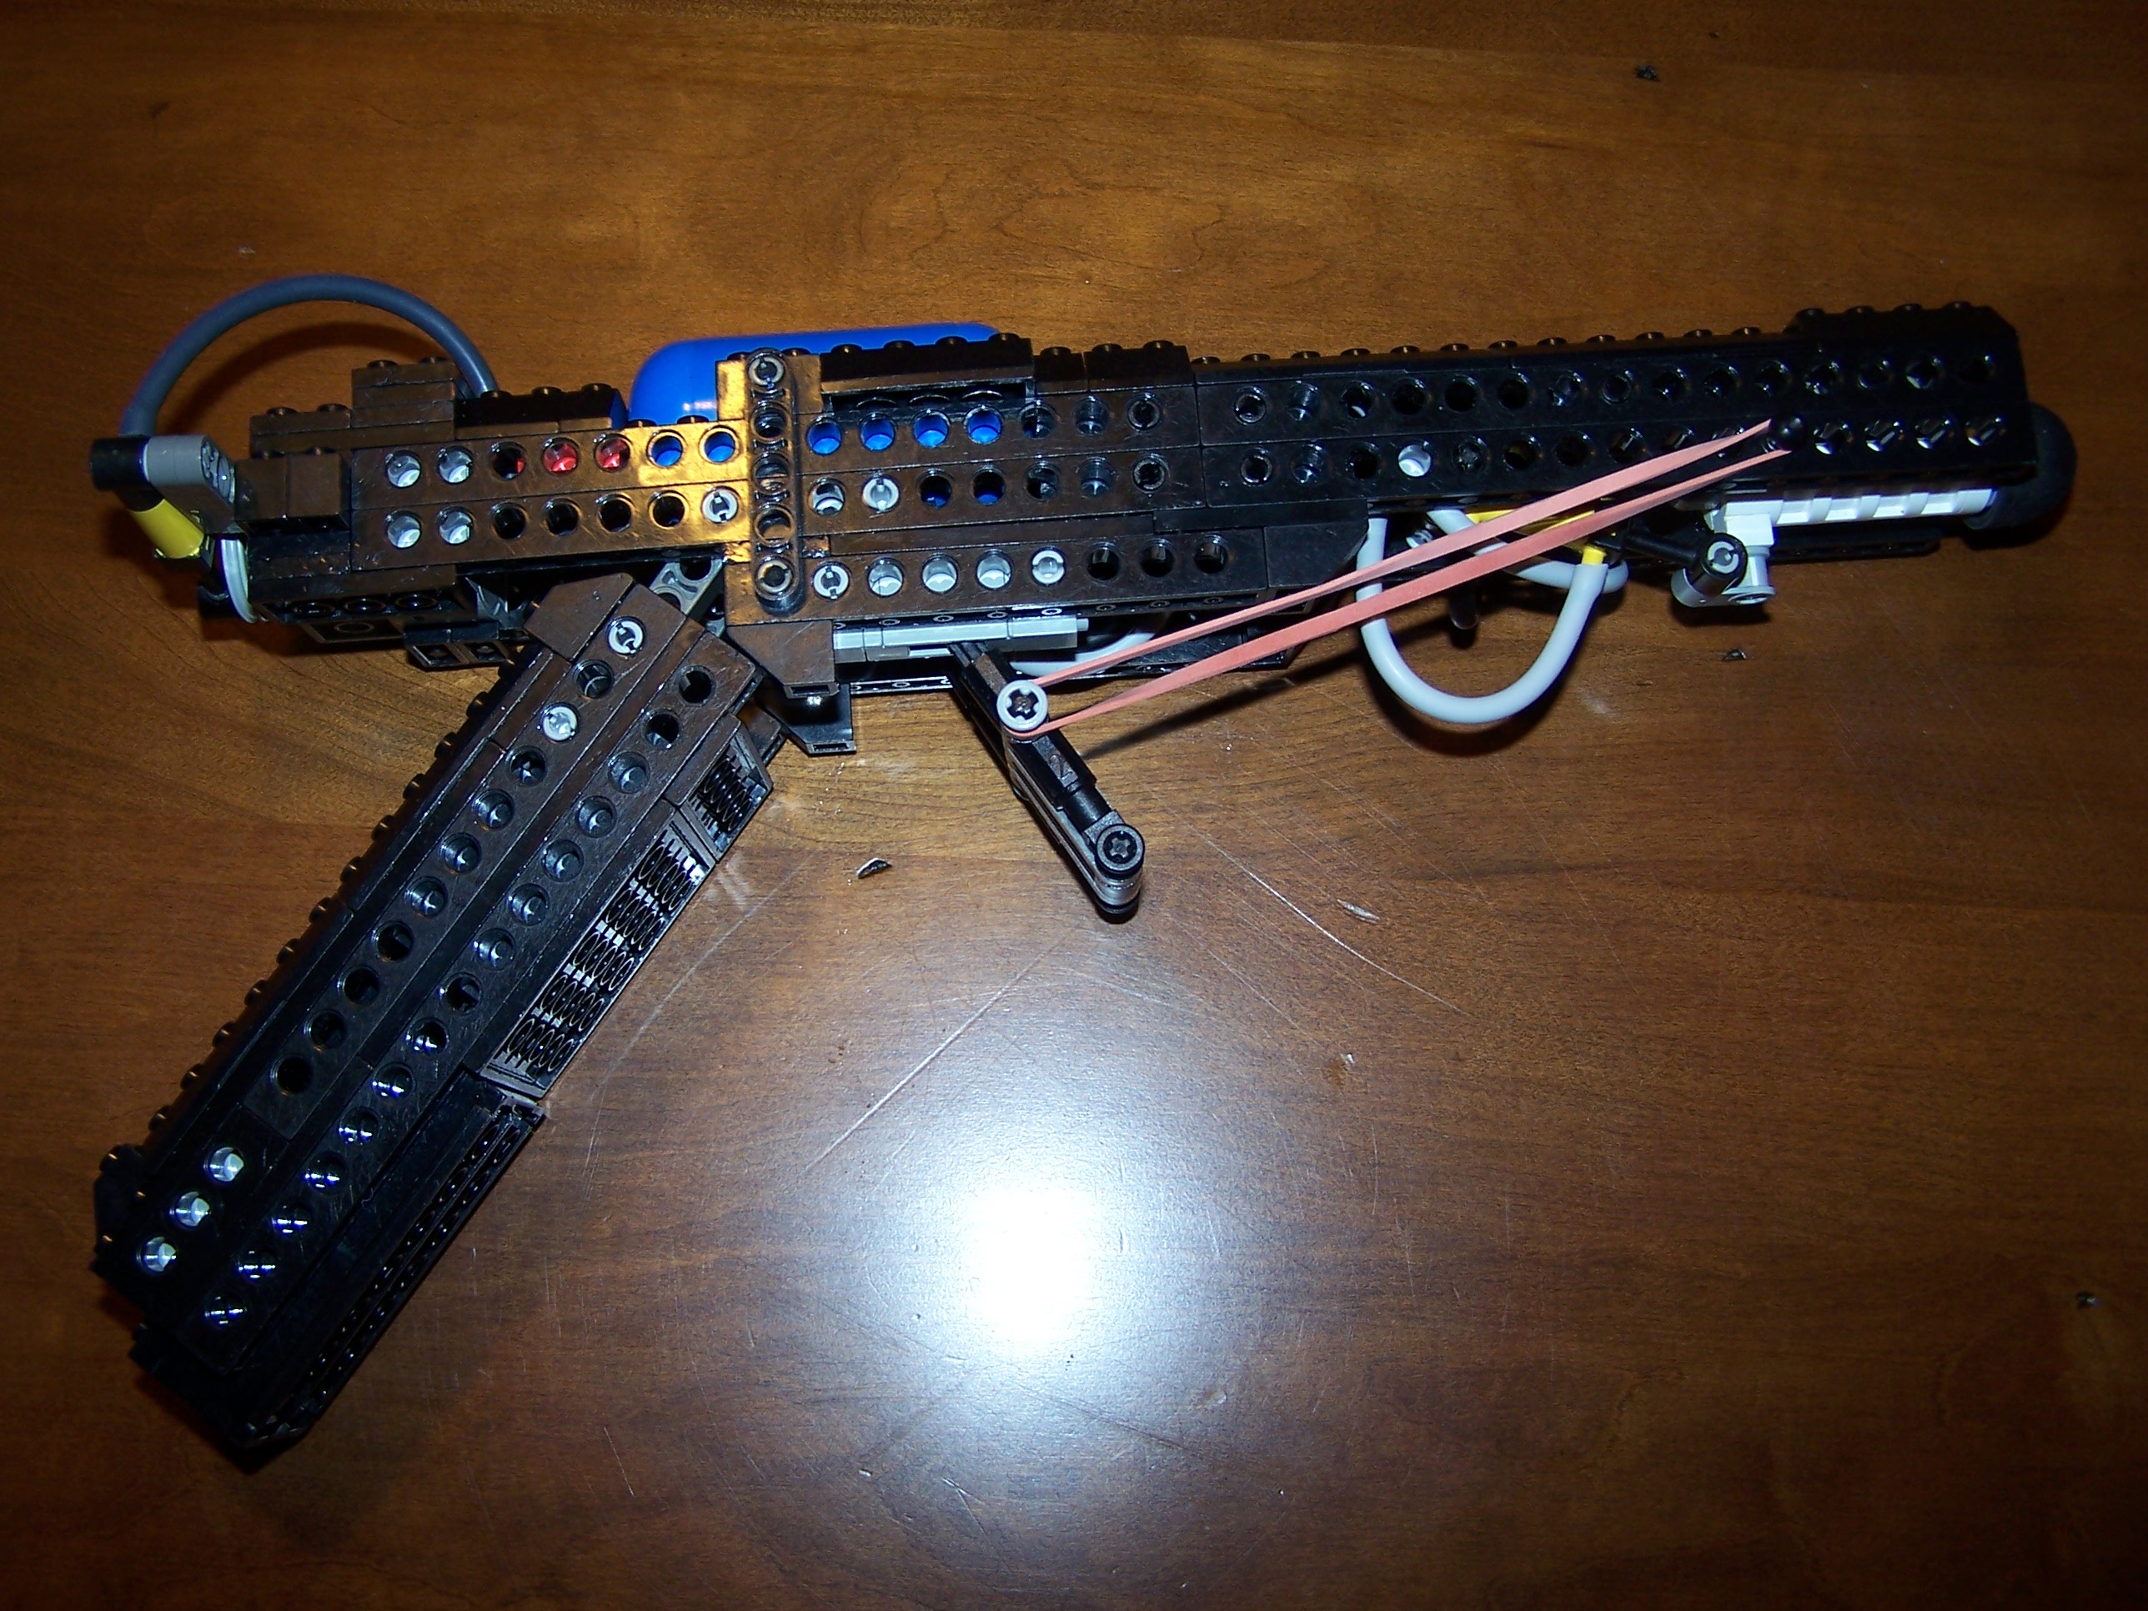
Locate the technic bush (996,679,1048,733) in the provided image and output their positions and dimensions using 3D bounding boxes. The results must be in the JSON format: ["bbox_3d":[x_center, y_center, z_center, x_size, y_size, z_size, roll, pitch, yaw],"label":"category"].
[{"bbox_3d":[-0.007,-0.014,0.346,0.007,0.008,0.007,-4,78,0],"label":"technic bush"}]

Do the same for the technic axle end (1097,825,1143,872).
[{"bbox_3d":[0.007,0.007,0.353,0.007,0.008,0.007,-4,78,0],"label":"technic axle end"}]

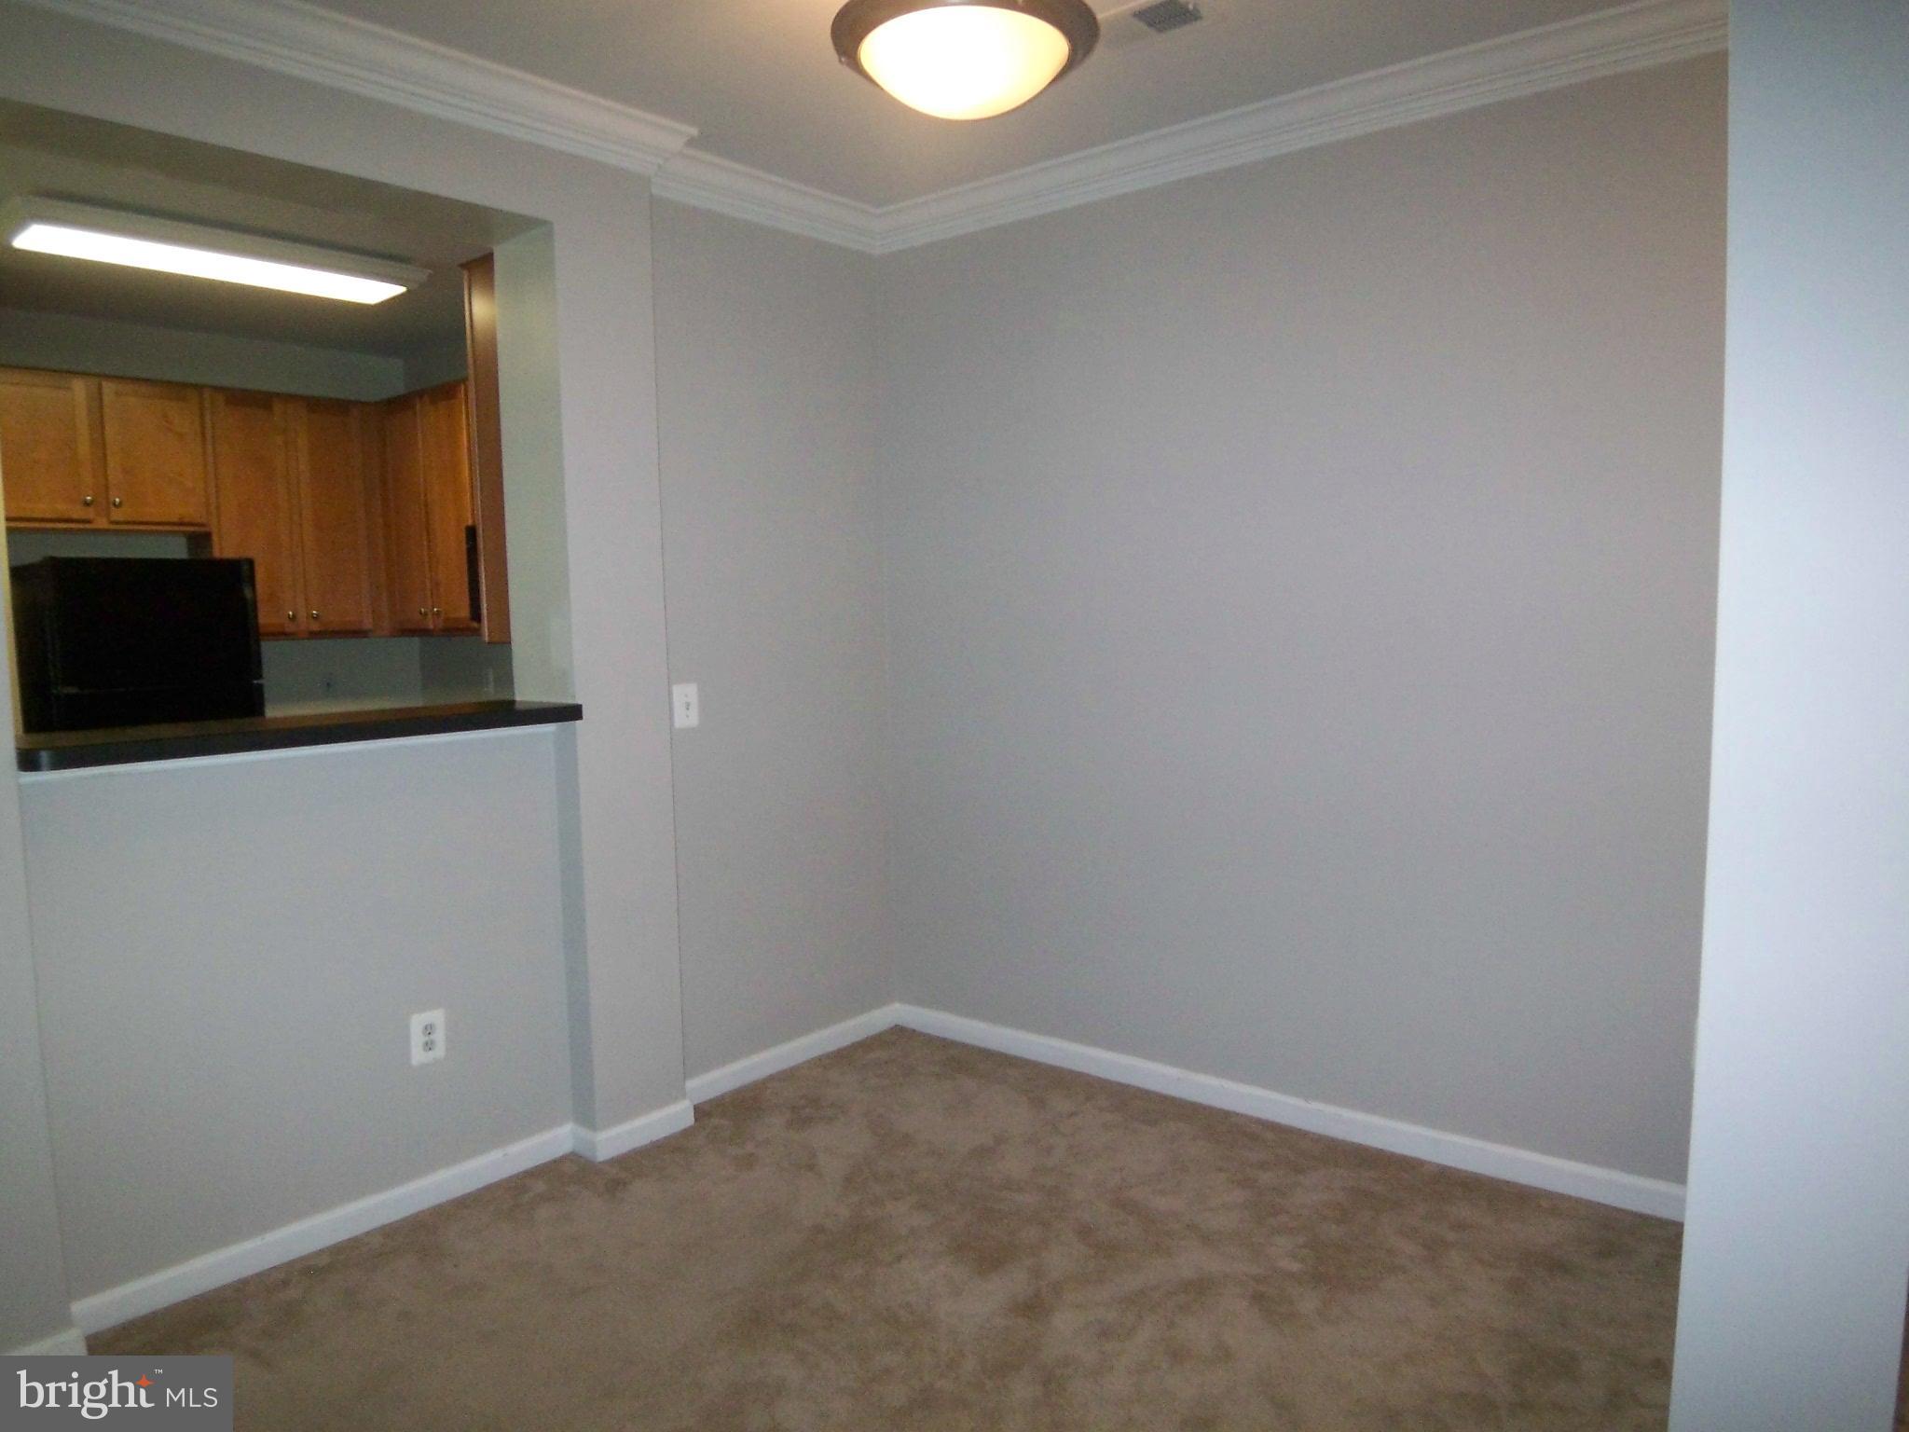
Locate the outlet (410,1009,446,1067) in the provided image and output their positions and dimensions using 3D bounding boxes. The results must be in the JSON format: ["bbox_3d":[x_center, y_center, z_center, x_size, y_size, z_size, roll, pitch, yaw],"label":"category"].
[{"bbox_3d":[-1.270,0.774,3.058,0.010,0.124,0.082,3,7,39],"label":"outlet"}]

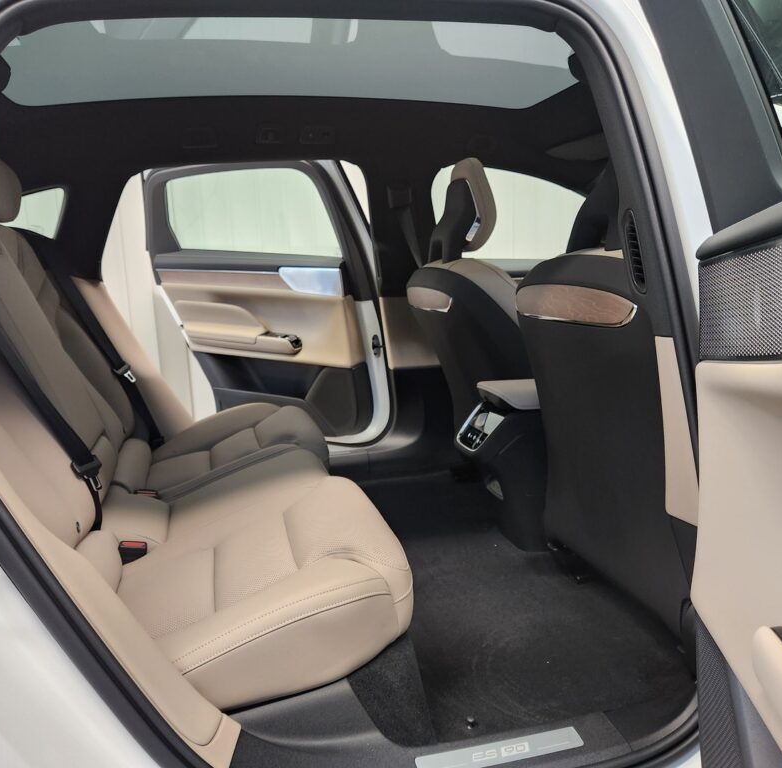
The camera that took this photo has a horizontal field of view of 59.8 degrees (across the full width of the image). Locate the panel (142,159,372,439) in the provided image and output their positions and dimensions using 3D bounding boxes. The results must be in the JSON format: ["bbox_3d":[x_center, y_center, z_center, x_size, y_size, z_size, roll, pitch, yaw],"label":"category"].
[{"bbox_3d":[-0.500,-0.296,2.563,1.030,1.000,0.200,2,10,27],"label":"panel"}]

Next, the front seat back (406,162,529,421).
[{"bbox_3d":[0.227,-0.186,1.968,0.260,0.900,0.500,-14,11,-12],"label":"front seat back"}]

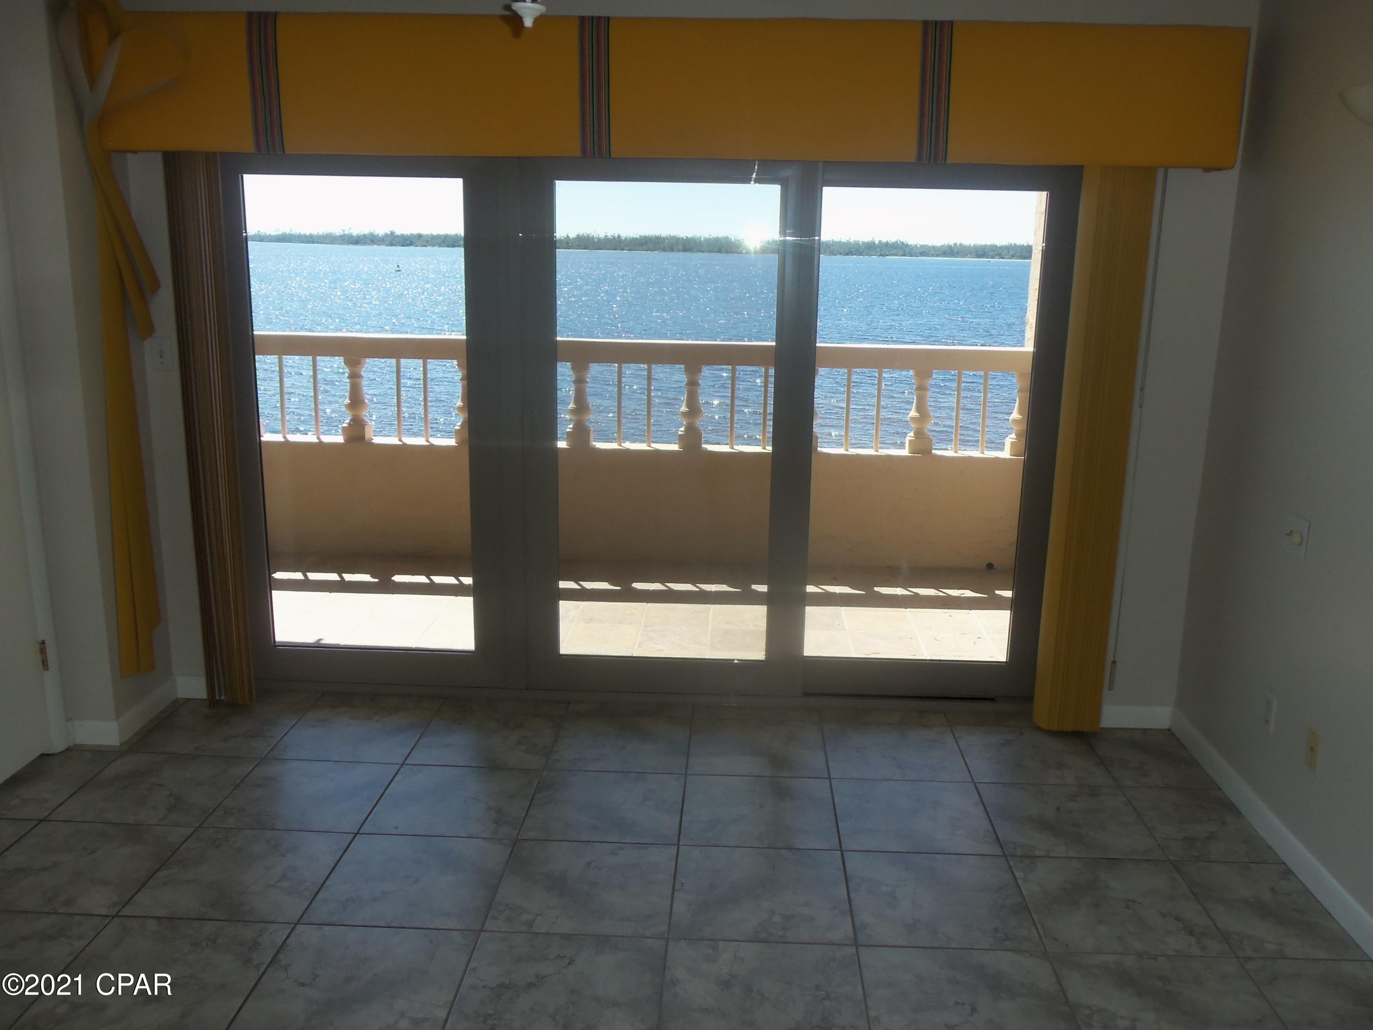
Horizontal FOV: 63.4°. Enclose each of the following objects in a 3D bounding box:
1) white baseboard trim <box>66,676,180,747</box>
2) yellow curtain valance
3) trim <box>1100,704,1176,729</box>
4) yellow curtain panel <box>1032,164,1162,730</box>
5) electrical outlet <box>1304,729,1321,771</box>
[{"bbox_3d":[-1.972,0.681,3.914,0.162,0.087,0.420,2,13,2],"label":"white baseboard trim"},{"bbox_3d":[-0.082,-1.309,3.479,3.483,0.394,0.212,2,13,2],"label":"yellow curtain valance"},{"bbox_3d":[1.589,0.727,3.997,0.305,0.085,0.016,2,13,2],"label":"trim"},{"bbox_3d":[1.376,-0.225,3.744,0.217,2.019,0.097,2,13,2],"label":"yellow curtain panel"},{"bbox_3d":[1.694,0.636,3.006,0.008,0.114,0.071,2,13,2],"label":"electrical outlet"}]

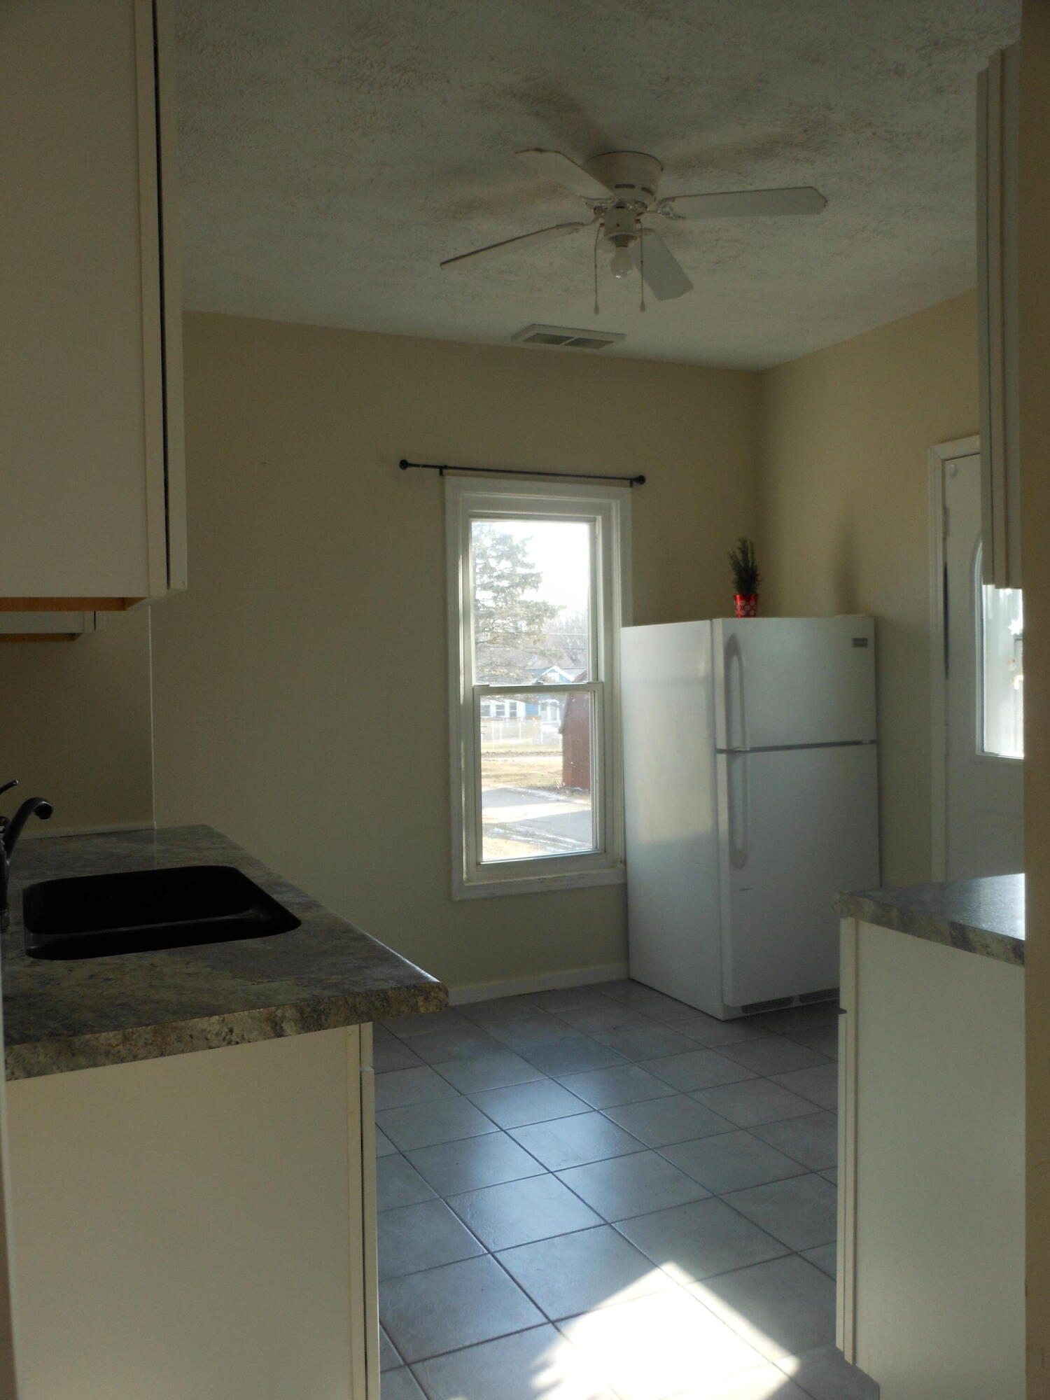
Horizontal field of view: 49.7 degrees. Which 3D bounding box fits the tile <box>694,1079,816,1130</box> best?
[{"bbox_3d":[0.691,1.217,3.418,0.302,0.010,0.302,-1,2,-25],"label":"tile"}]

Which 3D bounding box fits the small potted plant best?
[{"bbox_3d":[0.857,-0.468,4.386,0.121,0.323,0.121,-1,1,0],"label":"small potted plant"}]

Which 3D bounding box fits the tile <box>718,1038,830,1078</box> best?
[{"bbox_3d":[0.836,1.205,3.824,0.302,0.010,0.302,-1,2,-25],"label":"tile"}]

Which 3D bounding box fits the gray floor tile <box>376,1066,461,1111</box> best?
[{"bbox_3d":[-0.395,1.237,3.600,0.303,0.010,0.303,-2,2,-25],"label":"gray floor tile"}]

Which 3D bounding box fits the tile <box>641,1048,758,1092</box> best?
[{"bbox_3d":[0.570,1.224,3.730,0.303,0.010,0.303,-2,2,-25],"label":"tile"}]

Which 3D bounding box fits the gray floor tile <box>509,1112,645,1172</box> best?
[{"bbox_3d":[0.144,1.239,3.175,0.303,0.010,0.303,-2,2,-25],"label":"gray floor tile"}]

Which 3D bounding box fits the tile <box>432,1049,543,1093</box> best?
[{"bbox_3d":[-0.117,1.229,3.730,0.303,0.010,0.303,-2,2,-25],"label":"tile"}]

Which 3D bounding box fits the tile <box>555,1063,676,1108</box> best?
[{"bbox_3d":[0.292,1.232,3.599,0.303,0.010,0.303,-2,2,-25],"label":"tile"}]

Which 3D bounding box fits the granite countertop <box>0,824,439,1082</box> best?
[{"bbox_3d":[-0.757,0.371,2.070,0.641,0.040,1.715,-1,2,-25],"label":"granite countertop"}]

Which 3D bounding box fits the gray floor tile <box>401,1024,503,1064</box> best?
[{"bbox_3d":[-0.248,1.224,4.008,0.303,0.010,0.303,-2,2,-25],"label":"gray floor tile"}]

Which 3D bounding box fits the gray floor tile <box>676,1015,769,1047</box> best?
[{"bbox_3d":[0.717,1.211,4.140,0.303,0.010,0.303,-2,2,-25],"label":"gray floor tile"}]

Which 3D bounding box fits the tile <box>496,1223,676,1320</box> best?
[{"bbox_3d":[0.128,1.256,2.489,0.303,0.010,0.303,-2,2,-25],"label":"tile"}]

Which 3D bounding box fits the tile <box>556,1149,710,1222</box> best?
[{"bbox_3d":[0.272,1.237,2.881,0.302,0.010,0.302,-1,2,-25],"label":"tile"}]

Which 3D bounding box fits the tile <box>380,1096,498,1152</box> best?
[{"bbox_3d":[-0.265,1.233,3.301,0.302,0.010,0.302,-1,2,-25],"label":"tile"}]

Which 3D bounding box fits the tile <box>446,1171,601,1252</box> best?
[{"bbox_3d":[-0.003,1.257,2.780,0.303,0.010,0.303,-2,2,-25],"label":"tile"}]

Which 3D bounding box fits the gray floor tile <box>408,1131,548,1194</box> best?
[{"bbox_3d":[-0.134,1.238,3.026,0.302,0.010,0.302,-1,2,-25],"label":"gray floor tile"}]

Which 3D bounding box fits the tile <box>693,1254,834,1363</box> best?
[{"bbox_3d":[0.539,1.259,2.354,0.303,0.010,0.303,-2,2,-25],"label":"tile"}]

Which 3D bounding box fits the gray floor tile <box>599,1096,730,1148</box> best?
[{"bbox_3d":[0.423,1.236,3.321,0.303,0.010,0.303,-2,2,-25],"label":"gray floor tile"}]

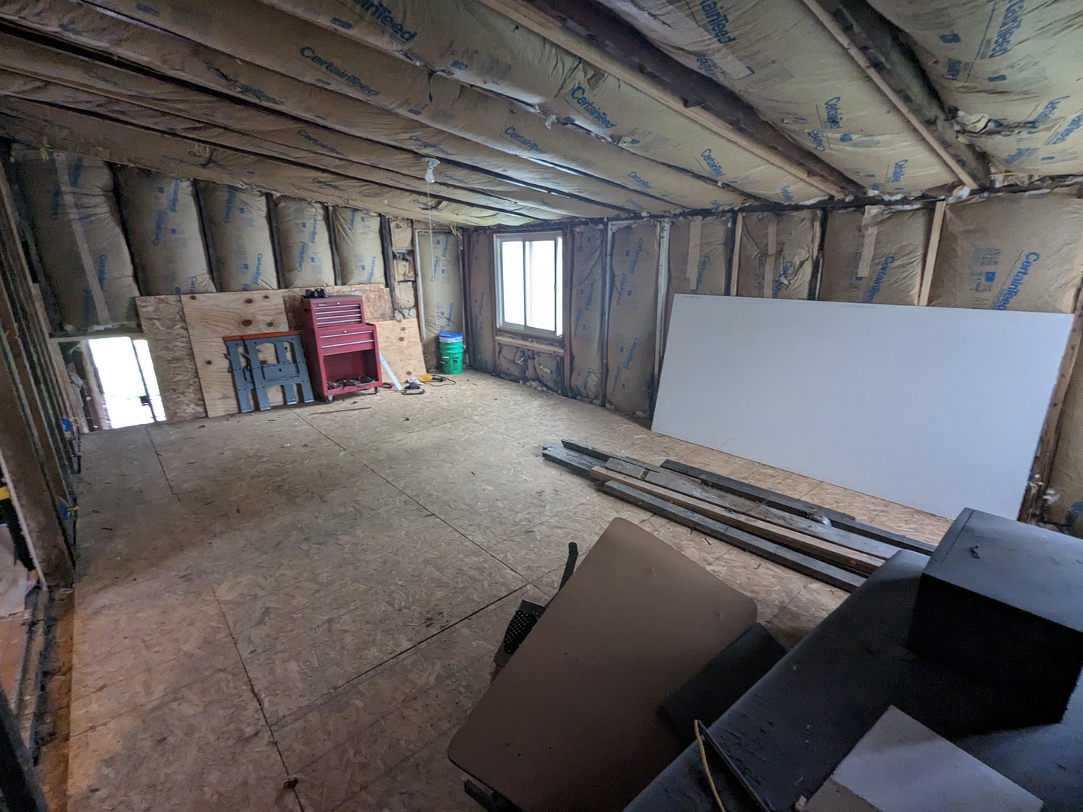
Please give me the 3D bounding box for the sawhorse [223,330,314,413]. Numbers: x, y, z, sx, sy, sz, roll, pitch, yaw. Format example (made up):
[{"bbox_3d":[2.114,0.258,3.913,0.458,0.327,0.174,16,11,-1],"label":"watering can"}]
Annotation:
[{"bbox_3d":[-2.938,-0.388,5.436,0.770,0.800,0.120,-15,16,-39],"label":"sawhorse"}]

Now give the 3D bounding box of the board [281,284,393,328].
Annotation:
[{"bbox_3d":[-2.372,-0.789,6.022,1.300,1.200,0.020,-15,18,-39],"label":"board"}]

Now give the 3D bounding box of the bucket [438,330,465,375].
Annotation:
[{"bbox_3d":[-1.236,-0.735,6.902,0.310,0.550,0.310,-1,17,0],"label":"bucket"}]

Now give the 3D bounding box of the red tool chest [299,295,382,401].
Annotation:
[{"bbox_3d":[-2.276,-0.671,5.748,0.670,1.130,0.380,-14,22,-38],"label":"red tool chest"}]

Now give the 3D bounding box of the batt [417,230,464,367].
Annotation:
[{"bbox_3d":[-1.387,-1.446,6.892,0.600,1.820,0.130,-15,22,-39],"label":"batt"}]

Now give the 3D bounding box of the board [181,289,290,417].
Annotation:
[{"bbox_3d":[-3.140,-0.575,5.322,0.920,1.220,0.020,-15,16,-39],"label":"board"}]

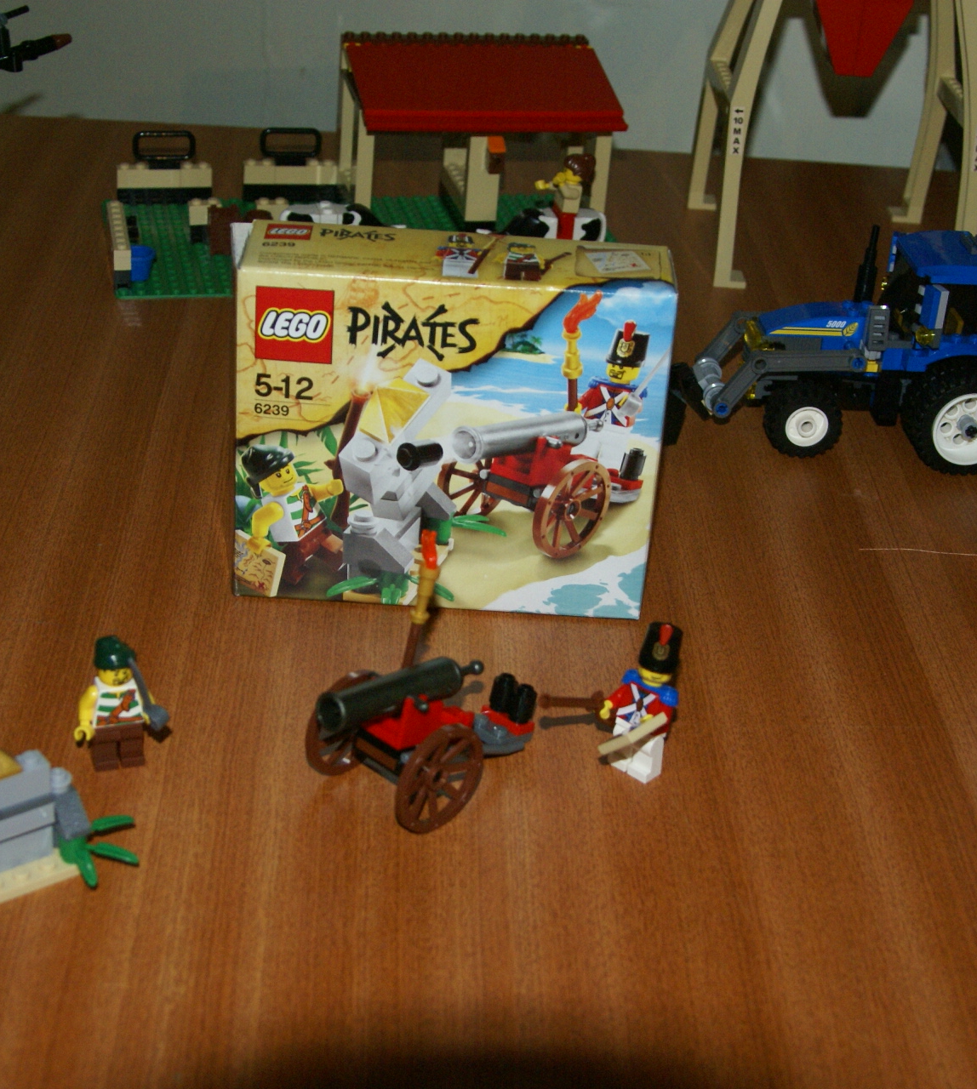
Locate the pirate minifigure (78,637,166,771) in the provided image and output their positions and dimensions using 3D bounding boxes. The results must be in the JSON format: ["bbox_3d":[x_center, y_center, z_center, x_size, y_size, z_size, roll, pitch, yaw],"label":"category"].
[{"bbox_3d":[-0.109,0.047,0.563,0.027,0.044,0.017,-5,31,-16],"label":"pirate minifigure"}]

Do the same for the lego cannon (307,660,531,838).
[{"bbox_3d":[-0.020,0.051,0.563,0.042,0.048,0.083,27,37,34],"label":"lego cannon"}]

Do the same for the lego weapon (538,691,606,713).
[{"bbox_3d":[0.027,0.049,0.571,0.004,0.008,0.037,29,12,36],"label":"lego weapon"}]

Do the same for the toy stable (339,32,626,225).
[{"bbox_3d":[-0.004,-0.197,0.951,0.129,0.096,0.076,-2,30,-11],"label":"toy stable"}]

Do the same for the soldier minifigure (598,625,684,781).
[{"bbox_3d":[0.046,0.047,0.574,0.025,0.052,0.020,27,37,34],"label":"soldier minifigure"}]

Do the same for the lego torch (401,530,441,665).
[{"bbox_3d":[-0.023,0.024,0.574,0.007,0.060,0.007,27,29,34],"label":"lego torch"}]

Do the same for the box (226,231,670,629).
[{"bbox_3d":[-0.013,-0.041,0.652,0.140,0.121,0.044,3,30,-2],"label":"box"}]

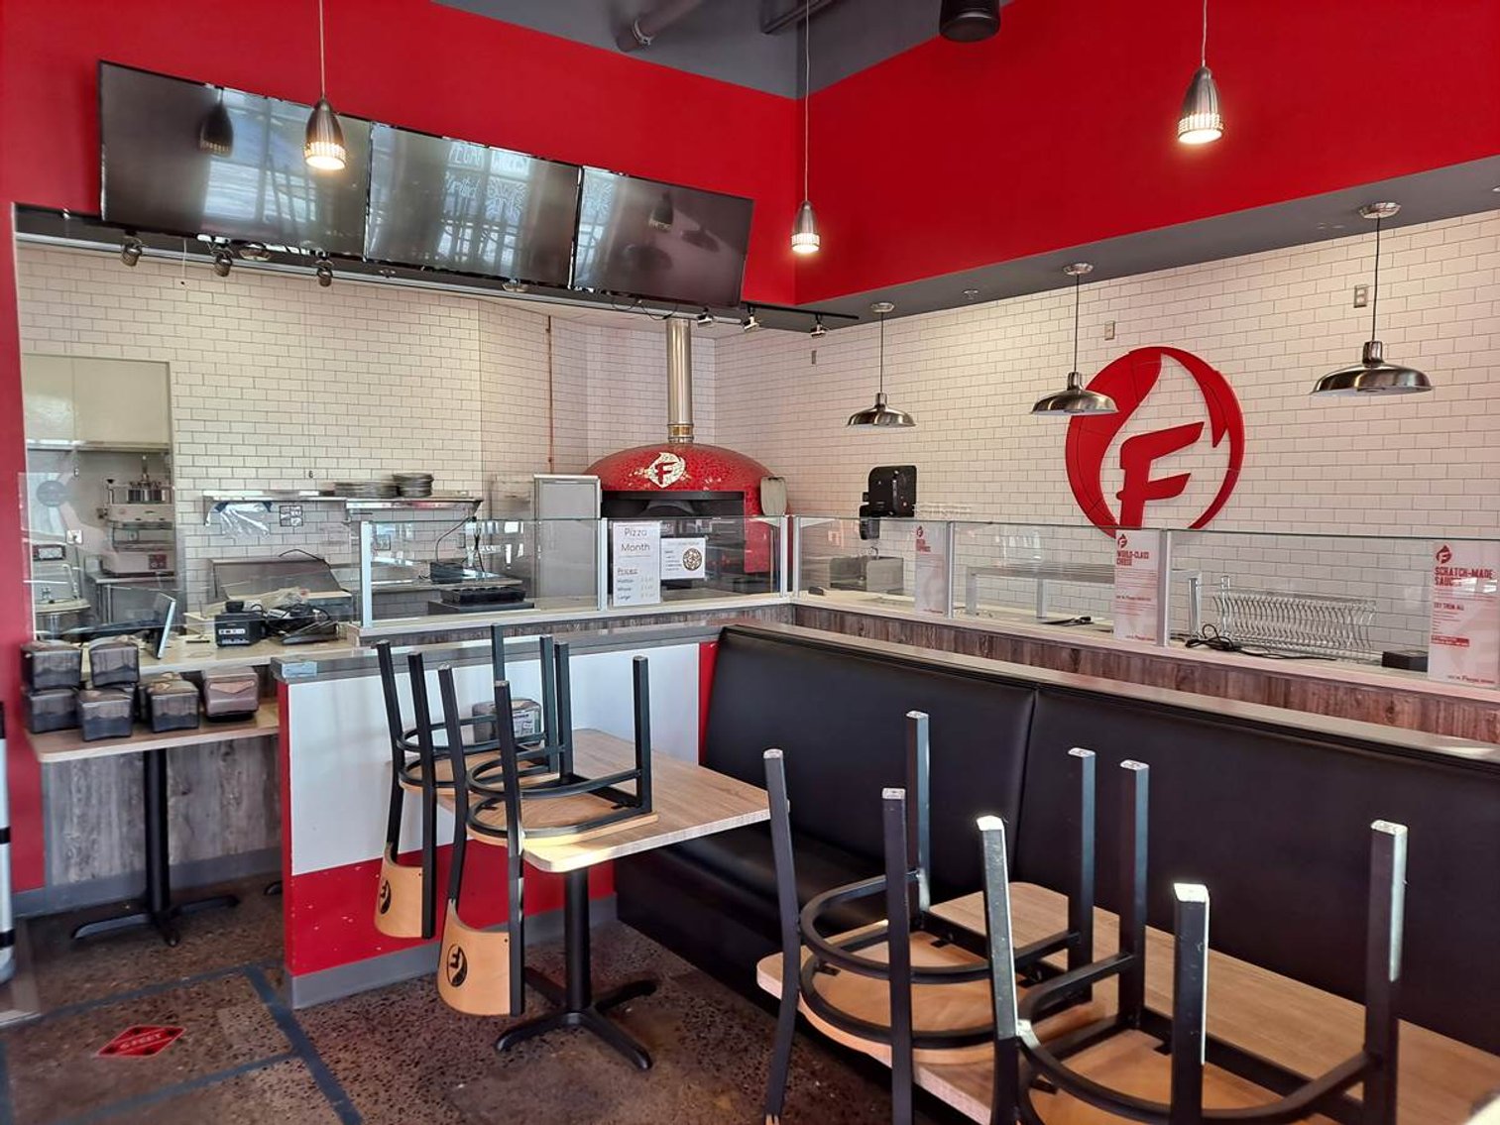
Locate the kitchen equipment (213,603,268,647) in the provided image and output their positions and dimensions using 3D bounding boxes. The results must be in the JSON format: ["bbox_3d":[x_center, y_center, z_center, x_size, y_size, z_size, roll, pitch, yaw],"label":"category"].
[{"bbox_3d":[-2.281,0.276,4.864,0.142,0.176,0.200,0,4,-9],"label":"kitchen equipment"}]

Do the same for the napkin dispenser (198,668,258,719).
[{"bbox_3d":[-2.031,0.511,4.239,0.170,0.180,0.170,-3,5,-36],"label":"napkin dispenser"}]

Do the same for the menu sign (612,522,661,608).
[{"bbox_3d":[-0.583,0.009,5.608,0.280,0.430,0.010,-3,5,-36],"label":"menu sign"}]

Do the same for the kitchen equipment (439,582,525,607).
[{"bbox_3d":[-1.447,0.184,5.825,0.375,0.070,0.320,-2,5,-36],"label":"kitchen equipment"}]

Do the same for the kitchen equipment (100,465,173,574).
[{"bbox_3d":[-4.851,-0.334,8.649,0.460,0.880,0.580,-2,5,-36],"label":"kitchen equipment"}]

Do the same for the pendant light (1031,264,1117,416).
[{"bbox_3d":[2.001,-1.362,6.644,0.500,0.880,0.500,-3,5,-36],"label":"pendant light"}]

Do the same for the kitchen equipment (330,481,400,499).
[{"bbox_3d":[-2.751,-0.518,7.720,0.460,0.125,0.340,-3,5,-36],"label":"kitchen equipment"}]

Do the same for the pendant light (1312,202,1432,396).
[{"bbox_3d":[3.010,-1.255,5.204,0.495,0.865,0.495,-2,5,-36],"label":"pendant light"}]

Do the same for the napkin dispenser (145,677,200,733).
[{"bbox_3d":[-2.136,0.530,4.002,0.158,0.152,0.195,-2,4,-30],"label":"napkin dispenser"}]

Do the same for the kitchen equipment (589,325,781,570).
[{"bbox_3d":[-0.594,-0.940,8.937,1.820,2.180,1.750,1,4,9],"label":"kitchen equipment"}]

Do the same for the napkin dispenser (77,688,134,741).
[{"bbox_3d":[-2.334,0.546,3.921,0.150,0.150,0.190,-3,5,-36],"label":"napkin dispenser"}]

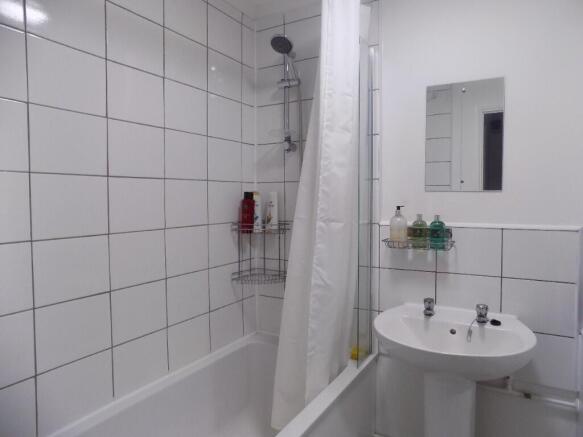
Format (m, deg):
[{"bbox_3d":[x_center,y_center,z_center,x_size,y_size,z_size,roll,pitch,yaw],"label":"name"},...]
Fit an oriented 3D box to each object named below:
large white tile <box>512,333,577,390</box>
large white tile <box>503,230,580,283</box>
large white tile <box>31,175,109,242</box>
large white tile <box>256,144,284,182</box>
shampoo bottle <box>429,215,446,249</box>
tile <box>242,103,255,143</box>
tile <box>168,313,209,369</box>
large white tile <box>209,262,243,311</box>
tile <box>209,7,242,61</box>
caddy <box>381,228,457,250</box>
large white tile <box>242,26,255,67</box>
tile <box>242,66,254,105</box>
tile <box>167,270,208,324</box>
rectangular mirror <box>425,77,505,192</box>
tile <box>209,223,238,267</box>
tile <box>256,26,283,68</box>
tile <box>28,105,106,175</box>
[{"bbox_3d":[0.948,0.548,1.479,0.250,0.200,0.010,1,3,30],"label":"large white tile"},{"bbox_3d":[0.930,0.140,1.458,0.237,0.189,0.010,1,3,30],"label":"large white tile"},{"bbox_3d":[-0.706,-0.040,1.228,0.010,0.200,0.250,1,3,30],"label":"large white tile"},{"bbox_3d":[-0.111,-0.288,2.048,0.182,0.200,0.010,1,3,30],"label":"large white tile"},{"bbox_3d":[0.603,0.057,1.593,0.060,0.142,0.055,1,3,27],"label":"shampoo bottle"},{"bbox_3d":[-0.225,-0.482,2.022,0.010,0.197,0.113,1,3,30],"label":"tile"},{"bbox_3d":[-0.441,0.530,1.692,0.010,0.183,0.249,1,3,30],"label":"tile"},{"bbox_3d":[-0.319,0.325,1.903,0.010,0.198,0.248,2,3,30],"label":"large white tile"},{"bbox_3d":[-0.320,-0.883,1.874,0.010,0.200,0.250,1,3,30],"label":"tile"},{"bbox_3d":[0.531,0.085,1.622,0.272,0.069,0.105,2,3,30],"label":"caddy"},{"bbox_3d":[-0.229,-0.882,2.002,0.010,0.198,0.123,2,3,30],"label":"large white tile"},{"bbox_3d":[-0.228,-0.699,2.041,0.010,0.200,0.118,1,3,30],"label":"tile"},{"bbox_3d":[-0.447,0.337,1.686,0.010,0.198,0.248,2,3,30],"label":"tile"},{"bbox_3d":[0.701,-0.330,1.566,0.300,0.450,0.010,1,3,30],"label":"rectangular mirror"},{"bbox_3d":[-0.320,0.126,1.893,0.010,0.198,0.248,2,3,30],"label":"tile"},{"bbox_3d":[-0.112,-0.883,2.009,0.174,0.197,0.010,1,3,30],"label":"tile"},{"bbox_3d":[-0.696,-0.239,1.223,0.010,0.198,0.248,2,3,30],"label":"tile"}]

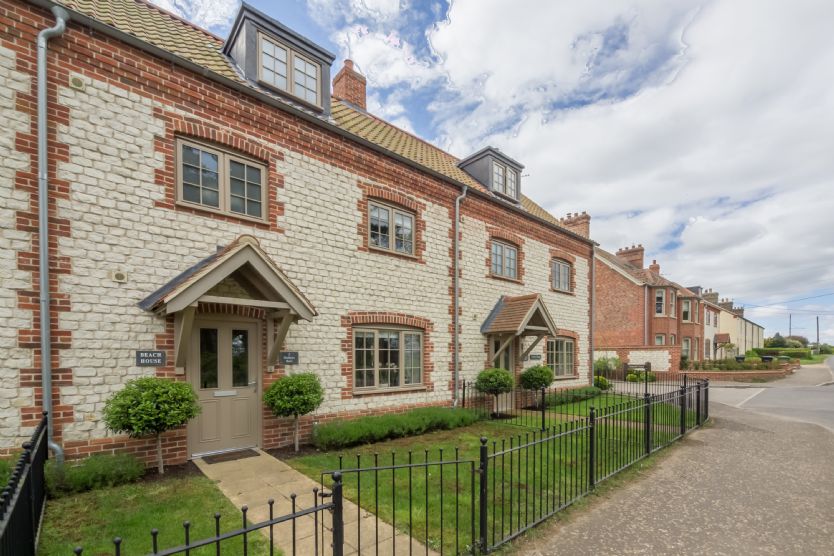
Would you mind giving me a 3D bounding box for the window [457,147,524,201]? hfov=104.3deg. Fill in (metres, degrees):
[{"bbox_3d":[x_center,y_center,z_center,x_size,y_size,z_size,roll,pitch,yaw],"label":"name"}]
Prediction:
[{"bbox_3d":[2.229,-3.182,9.972,1.700,1.300,1.300,5,-8,-37],"label":"window"}]

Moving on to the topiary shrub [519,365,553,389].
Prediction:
[{"bbox_3d":[3.319,2.787,9.082,0.880,0.750,0.880,5,-8,-37],"label":"topiary shrub"}]

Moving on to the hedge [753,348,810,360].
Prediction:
[{"bbox_3d":[56.181,11.791,49.985,2.000,1.800,6.000,5,-8,-37],"label":"hedge"}]

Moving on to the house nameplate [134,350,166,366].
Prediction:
[{"bbox_3d":[-3.578,1.083,4.364,0.310,0.210,0.030,5,-8,-37],"label":"house nameplate"}]

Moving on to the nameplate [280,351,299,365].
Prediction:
[{"bbox_3d":[-2.147,1.343,5.446,0.310,0.210,0.030,5,-8,-37],"label":"nameplate"}]

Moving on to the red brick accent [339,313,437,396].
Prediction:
[{"bbox_3d":[-0.513,1.639,6.770,2.200,1.700,0.150,5,-8,-37],"label":"red brick accent"}]

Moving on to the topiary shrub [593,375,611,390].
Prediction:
[{"bbox_3d":[7.591,4.311,13.379,0.800,0.650,0.800,5,-8,-37],"label":"topiary shrub"}]

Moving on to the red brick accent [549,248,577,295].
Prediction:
[{"bbox_3d":[5.021,-0.189,11.134,1.720,1.420,0.150,5,-8,-37],"label":"red brick accent"}]

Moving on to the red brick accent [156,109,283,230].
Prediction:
[{"bbox_3d":[-3.087,-1.736,5.237,1.700,1.380,0.150,5,-8,-37],"label":"red brick accent"}]

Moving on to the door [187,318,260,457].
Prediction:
[{"bbox_3d":[-2.923,1.663,4.970,1.000,2.100,0.120,5,-8,-37],"label":"door"}]

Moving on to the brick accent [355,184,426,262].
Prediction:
[{"bbox_3d":[-0.489,-1.235,7.086,1.700,1.380,0.150,5,-8,-37],"label":"brick accent"}]

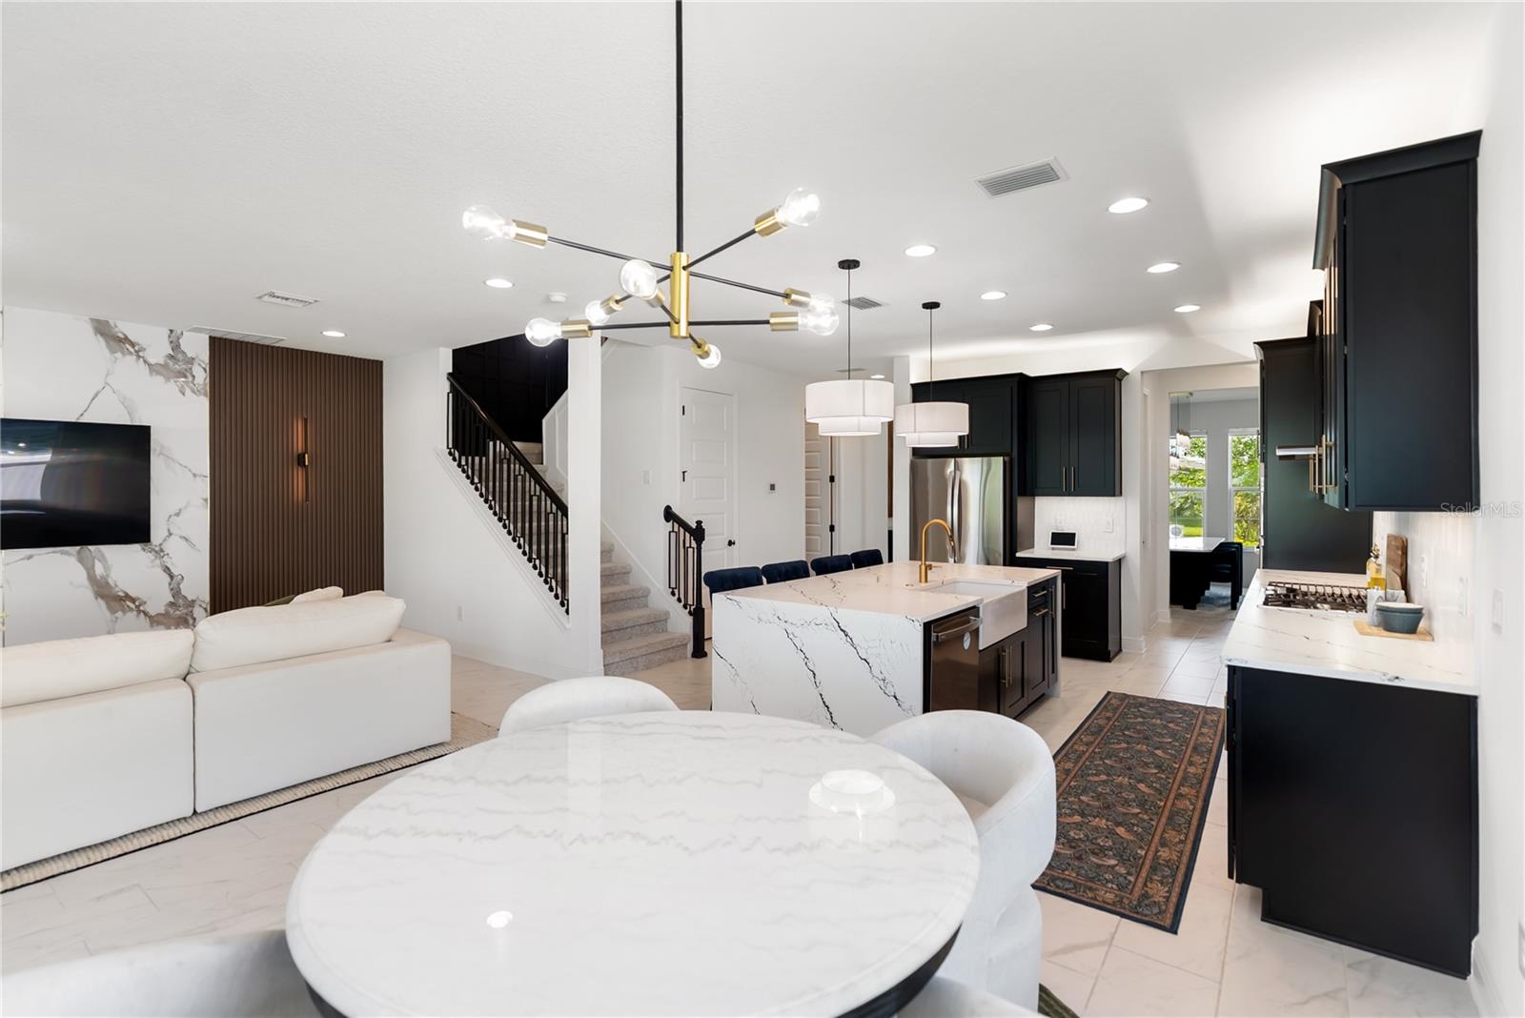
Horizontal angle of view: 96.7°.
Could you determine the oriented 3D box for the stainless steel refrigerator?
[{"bbox_3d":[2.104,0.441,6.868,0.920,1.830,0.850,0,1,38],"label":"stainless steel refrigerator"}]

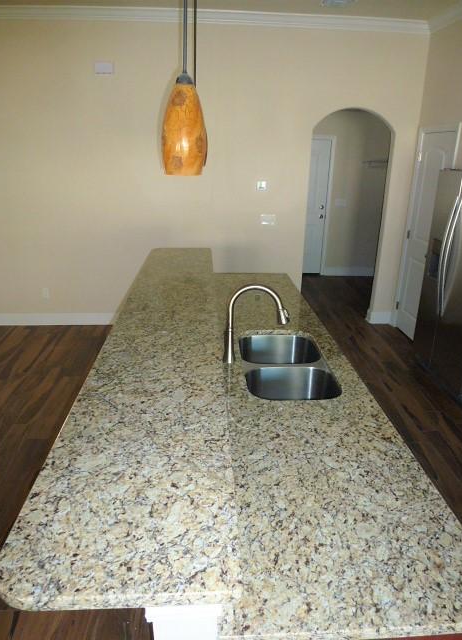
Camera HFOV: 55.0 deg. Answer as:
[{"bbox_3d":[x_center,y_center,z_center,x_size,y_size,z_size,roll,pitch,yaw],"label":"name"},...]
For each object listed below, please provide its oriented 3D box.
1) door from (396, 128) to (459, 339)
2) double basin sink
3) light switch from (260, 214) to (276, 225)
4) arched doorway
[{"bbox_3d":[1.907,-0.779,4.394,0.050,2.050,0.601,0,20,-4],"label":"door"},{"bbox_3d":[0.240,0.291,2.043,0.403,0.200,0.735,0,20,-4],"label":"double basin sink"},{"bbox_3d":[0.394,-1.049,4.652,0.162,0.110,0.013,0,20,-4],"label":"light switch"},{"bbox_3d":[1.221,-1.050,4.776,0.868,2.276,0.130,0,20,-4],"label":"arched doorway"}]

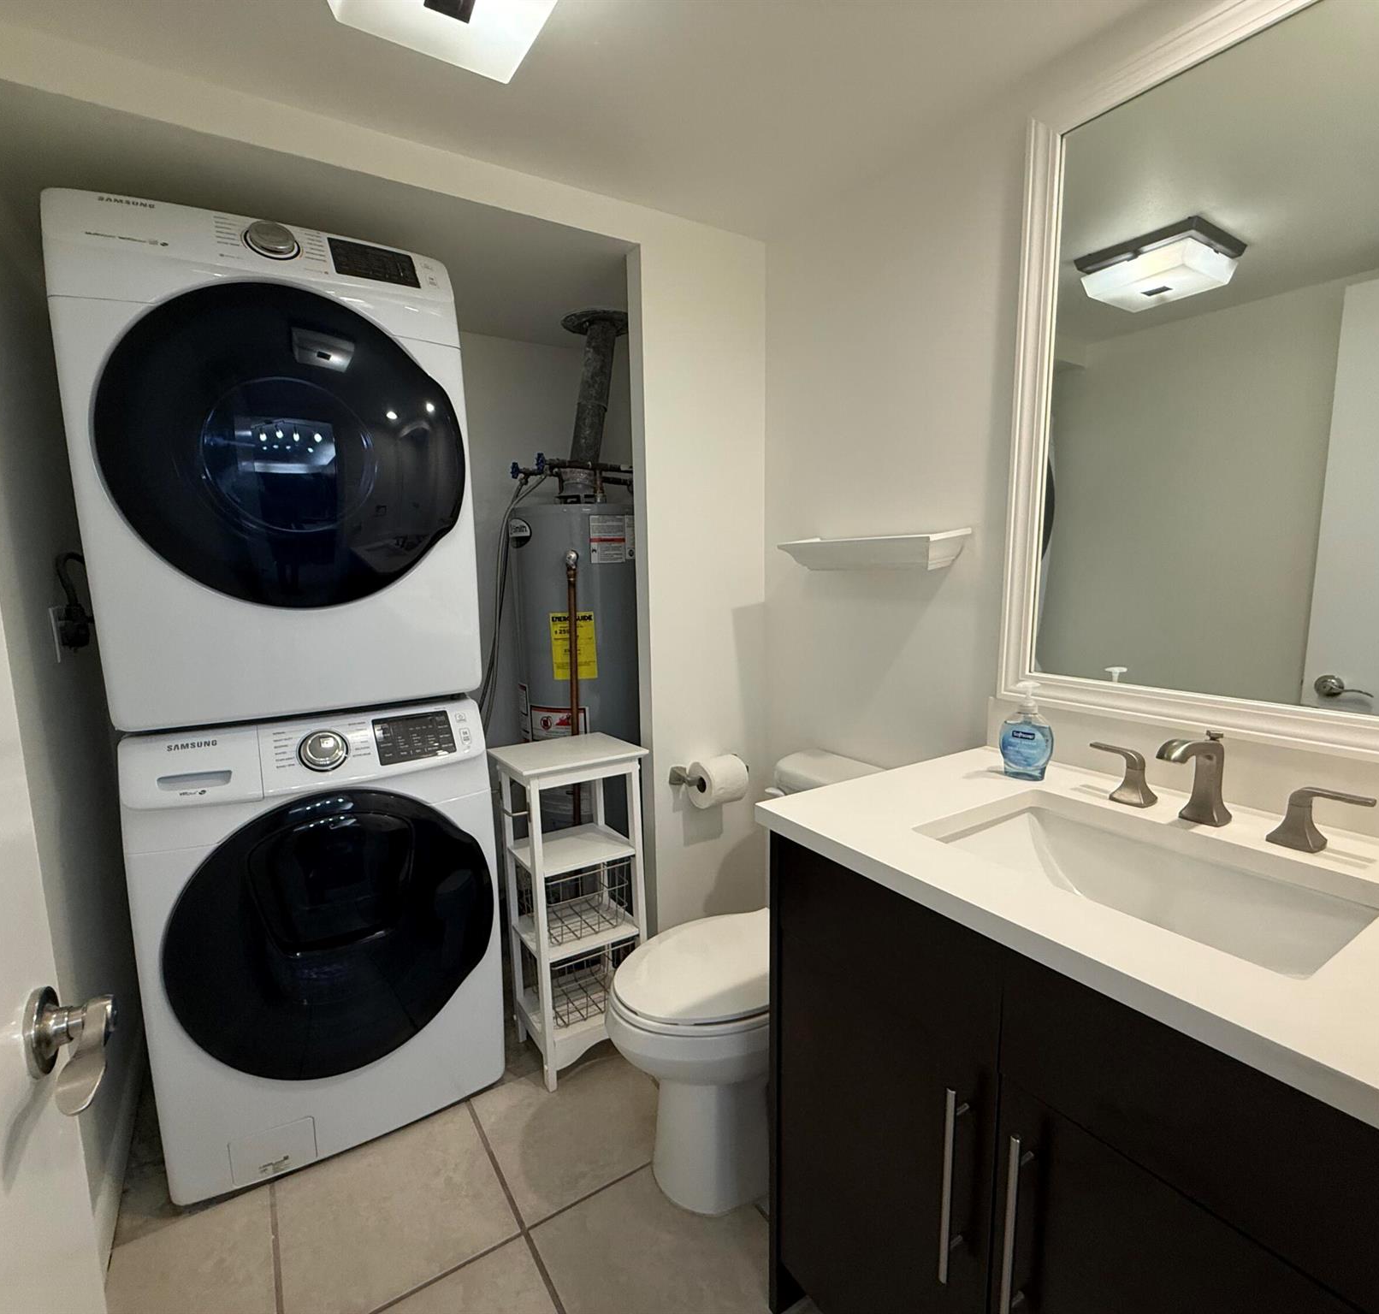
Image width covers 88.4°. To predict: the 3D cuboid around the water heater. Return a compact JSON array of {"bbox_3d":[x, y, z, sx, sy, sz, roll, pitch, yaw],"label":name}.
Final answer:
[{"bbox_3d":[-0.328,0.263,2.334,0.455,1.470,0.455,-6,9,-32],"label":"water heater"}]

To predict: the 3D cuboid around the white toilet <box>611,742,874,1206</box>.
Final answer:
[{"bbox_3d":[0.158,0.697,1.579,0.710,0.805,0.440,-6,9,-32],"label":"white toilet"}]

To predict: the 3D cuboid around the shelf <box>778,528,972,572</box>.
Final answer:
[{"bbox_3d":[0.395,-0.236,1.590,0.135,0.084,0.445,-6,9,-32],"label":"shelf"}]

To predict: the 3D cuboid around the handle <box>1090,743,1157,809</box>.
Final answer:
[{"bbox_3d":[0.682,0.184,1.121,0.055,0.075,0.100,-6,9,-32],"label":"handle"}]

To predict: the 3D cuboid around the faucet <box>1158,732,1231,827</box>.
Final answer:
[{"bbox_3d":[0.704,0.173,0.987,0.158,0.132,0.050,-6,9,-32],"label":"faucet"}]

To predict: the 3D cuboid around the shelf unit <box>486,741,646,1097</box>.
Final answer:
[{"bbox_3d":[-0.308,0.651,1.884,0.330,0.825,0.275,-6,9,-32],"label":"shelf unit"}]

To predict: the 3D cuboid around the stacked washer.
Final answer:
[{"bbox_3d":[-0.944,0.100,1.776,0.690,1.967,0.790,-5,9,-29],"label":"stacked washer"}]

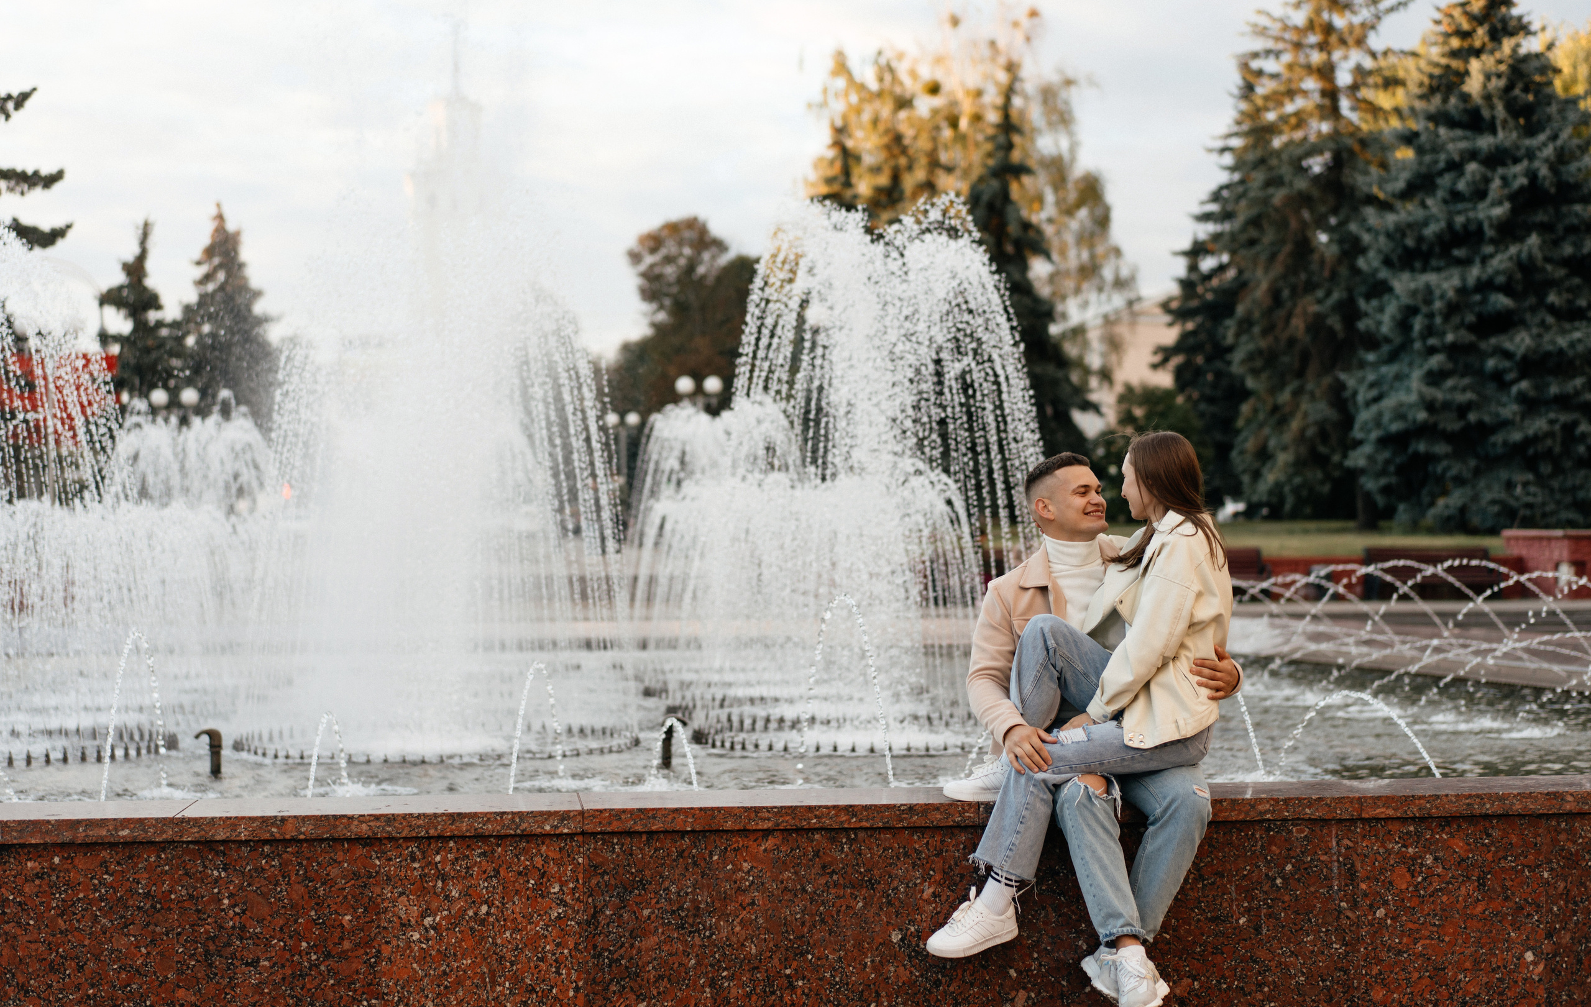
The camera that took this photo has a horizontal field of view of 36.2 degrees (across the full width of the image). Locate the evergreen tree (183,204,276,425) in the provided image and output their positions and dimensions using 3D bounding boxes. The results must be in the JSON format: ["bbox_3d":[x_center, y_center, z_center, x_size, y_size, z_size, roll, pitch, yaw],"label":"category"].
[{"bbox_3d":[-19.700,-4.600,84.000,3.800,11.600,3.800,0,0,0],"label":"evergreen tree"}]

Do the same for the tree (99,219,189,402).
[{"bbox_3d":[-22.600,-4.350,84.000,3.600,11.100,3.600,0,0,0],"label":"tree"}]

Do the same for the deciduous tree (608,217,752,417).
[{"bbox_3d":[-3.900,-4.400,84.000,5.600,11.200,5.400,0,0,0],"label":"deciduous tree"}]

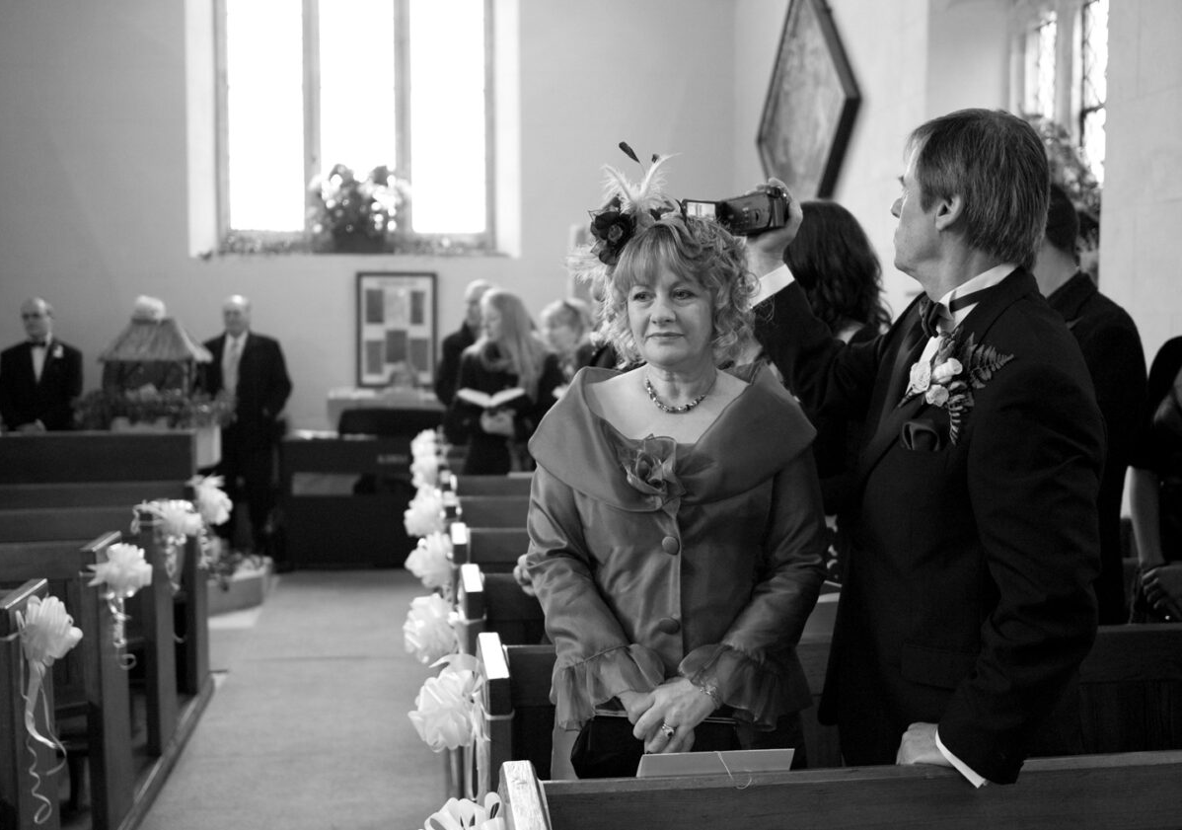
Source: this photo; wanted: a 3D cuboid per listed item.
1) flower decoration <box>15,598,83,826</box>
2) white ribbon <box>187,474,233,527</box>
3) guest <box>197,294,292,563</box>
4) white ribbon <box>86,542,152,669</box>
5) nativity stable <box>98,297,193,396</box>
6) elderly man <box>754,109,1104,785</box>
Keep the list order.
[{"bbox_3d":[-1.267,0.687,3.050,0.120,0.520,0.165,0,3,-8],"label":"flower decoration"},{"bbox_3d":[-1.562,0.352,5.360,0.145,0.205,0.180,0,3,-8],"label":"white ribbon"},{"bbox_3d":[-2.313,0.090,8.716,0.580,1.782,0.360,0,3,-7],"label":"guest"},{"bbox_3d":[-1.445,0.584,4.003,0.200,0.380,0.170,-1,4,-8],"label":"white ribbon"},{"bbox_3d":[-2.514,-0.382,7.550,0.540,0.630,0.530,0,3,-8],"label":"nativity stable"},{"bbox_3d":[0.512,0.430,2.107,0.440,1.791,0.530,-2,5,-21],"label":"elderly man"}]

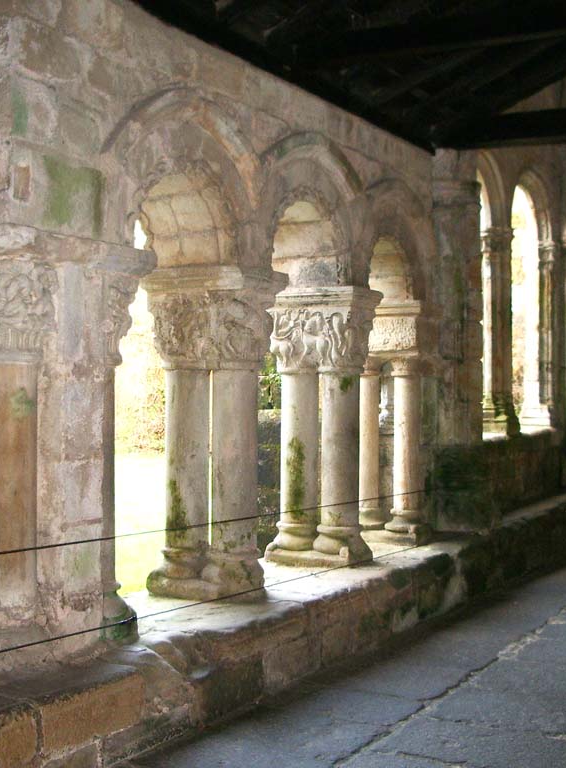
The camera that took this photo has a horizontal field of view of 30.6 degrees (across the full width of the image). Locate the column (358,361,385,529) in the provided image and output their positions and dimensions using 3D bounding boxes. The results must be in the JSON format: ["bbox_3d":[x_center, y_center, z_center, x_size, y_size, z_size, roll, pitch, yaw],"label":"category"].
[{"bbox_3d":[0.666,0.471,7.879,0.275,1.335,0.275,0,-1,0],"label":"column"}]

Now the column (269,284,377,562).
[{"bbox_3d":[0.260,0.279,6.820,0.658,1.767,0.432,0,-1,30],"label":"column"}]

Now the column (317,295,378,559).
[{"bbox_3d":[0.439,0.299,7.351,0.326,1.907,0.316,-1,-1,30],"label":"column"}]

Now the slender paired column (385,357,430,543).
[{"bbox_3d":[0.921,0.484,7.723,0.304,1.364,0.294,0,-1,0],"label":"slender paired column"}]

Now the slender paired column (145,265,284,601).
[{"bbox_3d":[-0.374,0.266,5.645,0.658,1.718,0.402,0,-1,30],"label":"slender paired column"}]

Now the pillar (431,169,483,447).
[{"bbox_3d":[1.537,-0.670,9.105,0.367,2.387,0.367,-1,-1,30],"label":"pillar"}]

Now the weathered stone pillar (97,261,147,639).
[{"bbox_3d":[-0.917,0.341,5.129,0.326,1.785,0.326,-1,-1,30],"label":"weathered stone pillar"}]

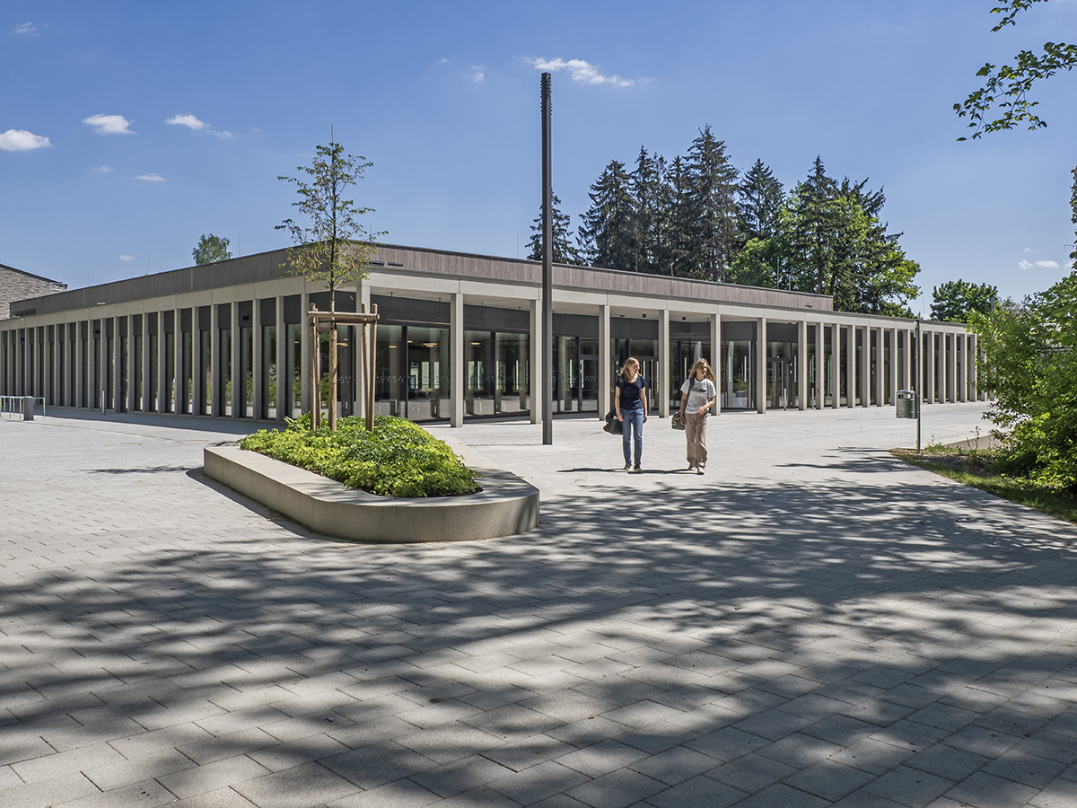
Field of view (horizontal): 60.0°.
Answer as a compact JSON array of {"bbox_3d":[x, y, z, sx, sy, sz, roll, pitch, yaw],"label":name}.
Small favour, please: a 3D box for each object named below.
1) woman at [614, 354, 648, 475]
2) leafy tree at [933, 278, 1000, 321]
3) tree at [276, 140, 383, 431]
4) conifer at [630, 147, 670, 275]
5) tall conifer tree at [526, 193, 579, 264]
[{"bbox_3d":[1.368,0.159,13.750,0.510,1.680,0.420,0,2,0],"label":"woman"},{"bbox_3d":[33.127,-5.158,72.000,6.200,9.200,6.000,0,2,0],"label":"leafy tree"},{"bbox_3d":[-3.242,-1.826,14.500,1.650,4.650,1.650,0,2,0],"label":"tree"},{"bbox_3d":[9.577,-11.385,80.000,4.600,21.200,4.600,0,2,0],"label":"conifer"},{"bbox_3d":[1.207,-9.580,81.000,5.000,17.600,5.000,0,2,0],"label":"tall conifer tree"}]

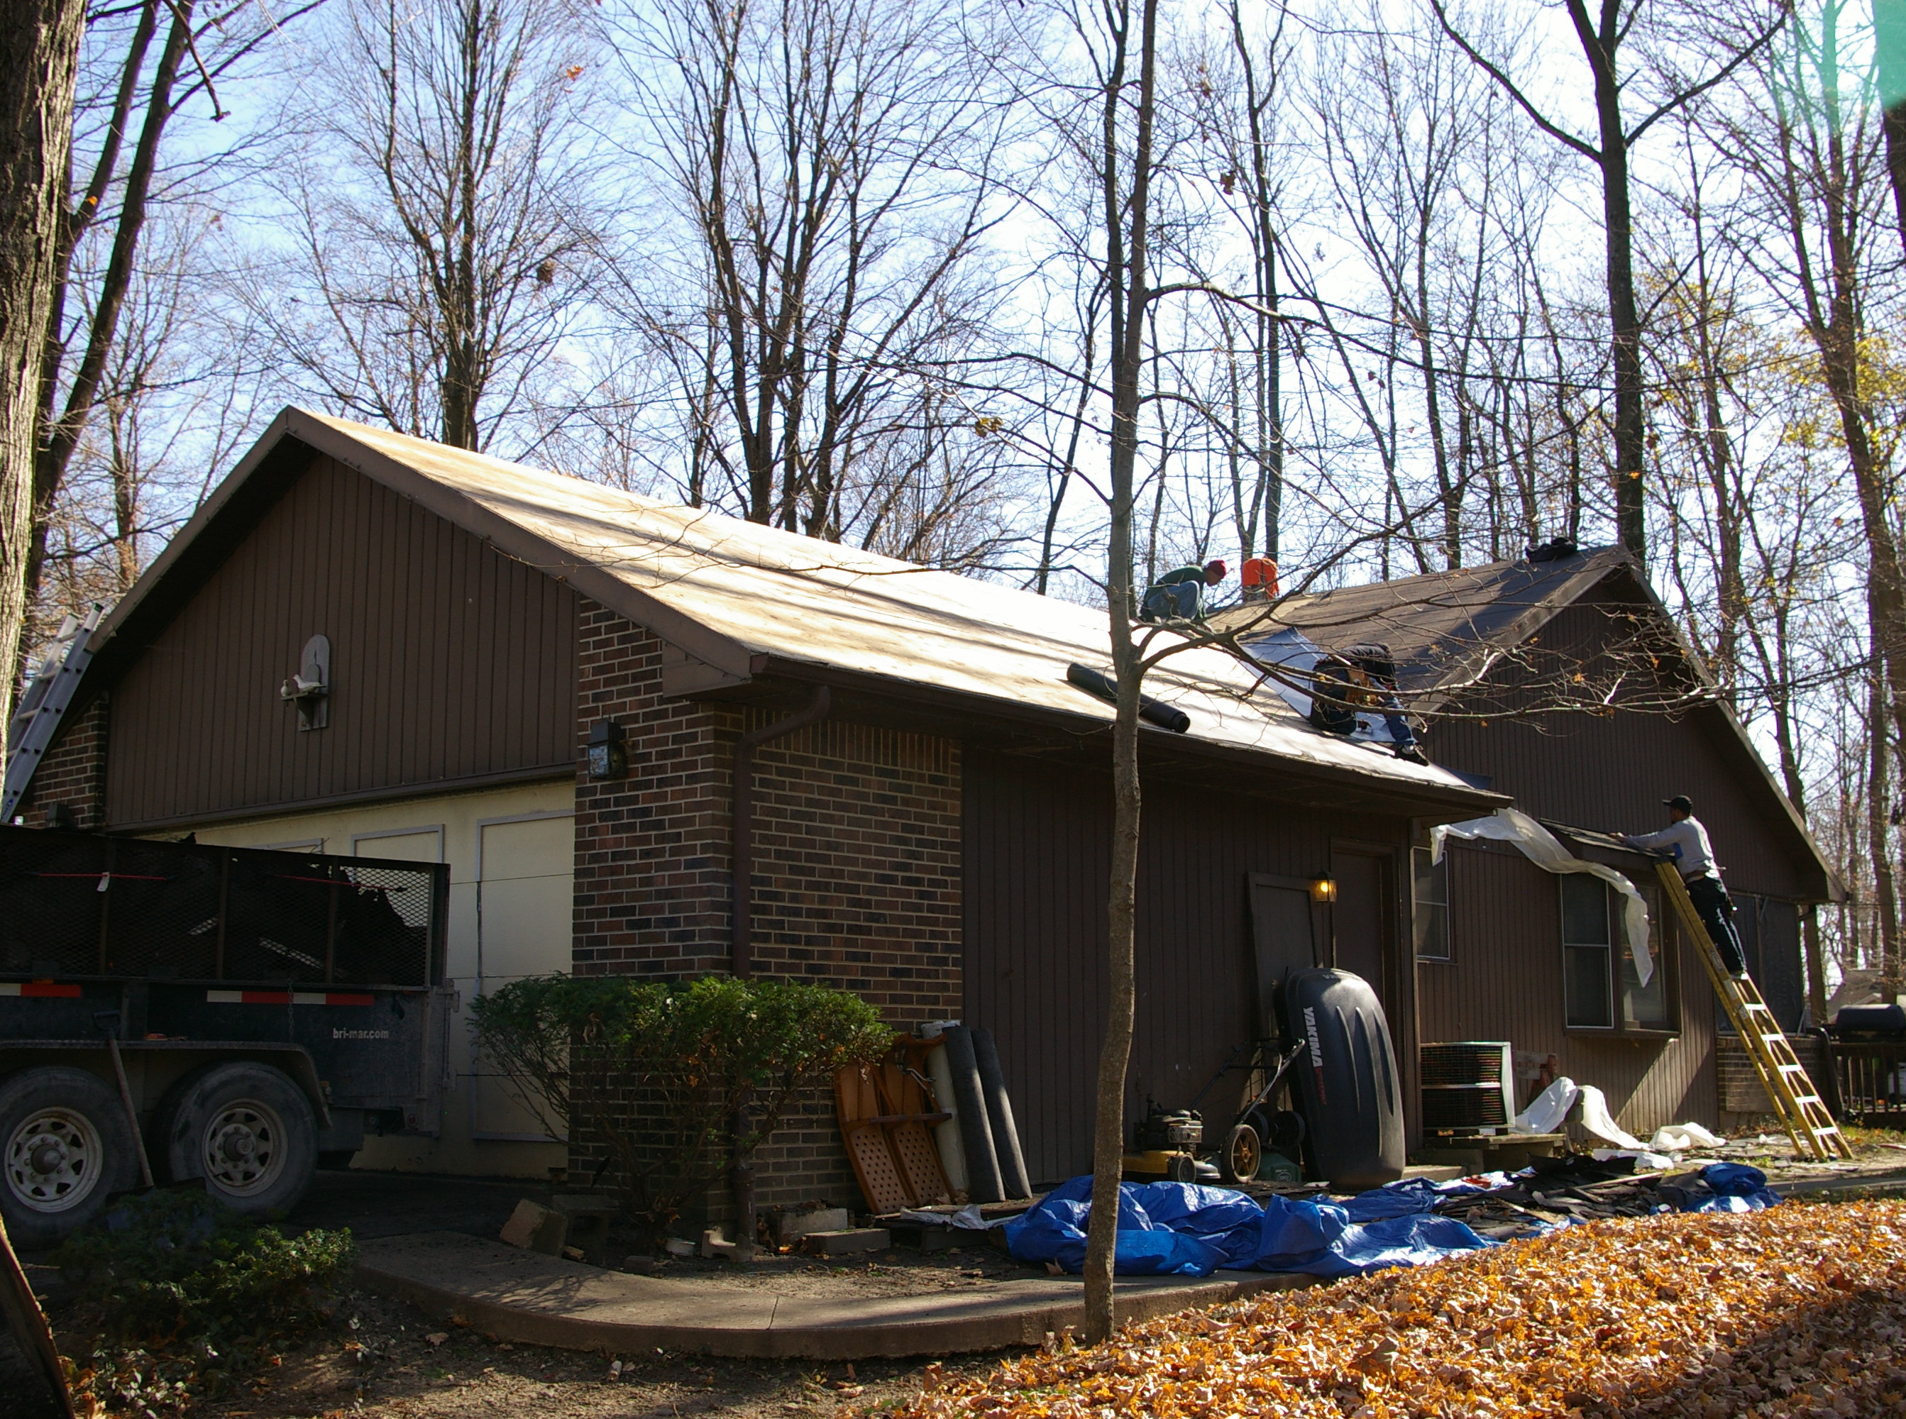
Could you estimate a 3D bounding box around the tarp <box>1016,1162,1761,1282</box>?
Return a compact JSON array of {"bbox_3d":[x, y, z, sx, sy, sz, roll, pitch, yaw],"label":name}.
[{"bbox_3d":[2.215,2.362,10.539,2.300,0.360,5.600,-8,-12,40],"label":"tarp"}]

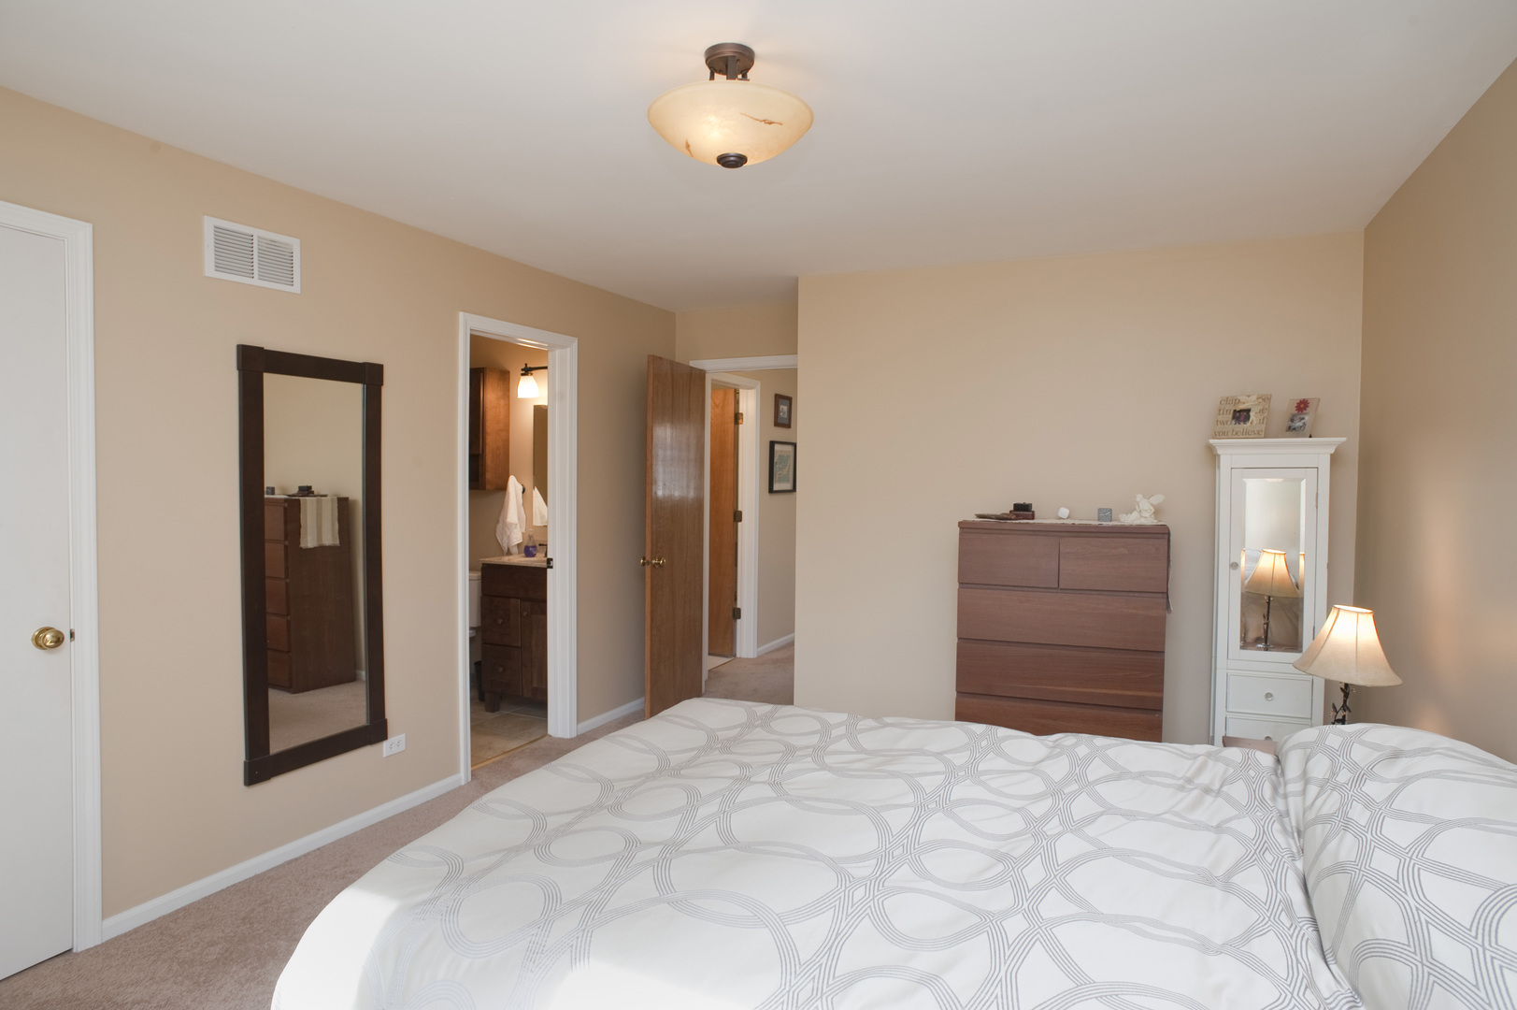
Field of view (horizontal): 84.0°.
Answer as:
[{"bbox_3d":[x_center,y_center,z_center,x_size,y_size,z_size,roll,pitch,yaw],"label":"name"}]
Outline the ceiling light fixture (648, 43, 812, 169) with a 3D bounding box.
[{"bbox_3d":[-0.073,-0.961,2.059,0.405,0.272,0.405,0,2,0],"label":"ceiling light fixture"}]

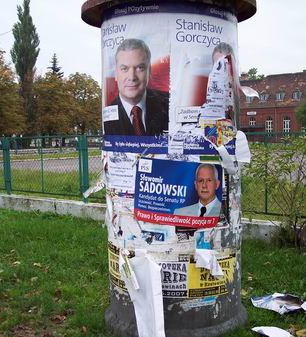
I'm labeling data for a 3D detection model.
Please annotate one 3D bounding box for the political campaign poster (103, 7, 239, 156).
[{"bbox_3d":[0.122,-0.611,3.561,1.009,1.025,0.412,-1,4,2],"label":"political campaign poster"}]

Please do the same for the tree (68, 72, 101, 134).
[{"bbox_3d":[-6.290,-5.287,47.744,3.884,7.437,3.884,-2,4,0],"label":"tree"}]

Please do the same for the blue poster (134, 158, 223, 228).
[{"bbox_3d":[0.181,0.169,3.453,0.597,0.453,0.088,-2,4,-3],"label":"blue poster"}]

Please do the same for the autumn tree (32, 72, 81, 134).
[{"bbox_3d":[-8.687,-5.000,45.754,4.358,7.258,4.358,-2,4,0],"label":"autumn tree"}]

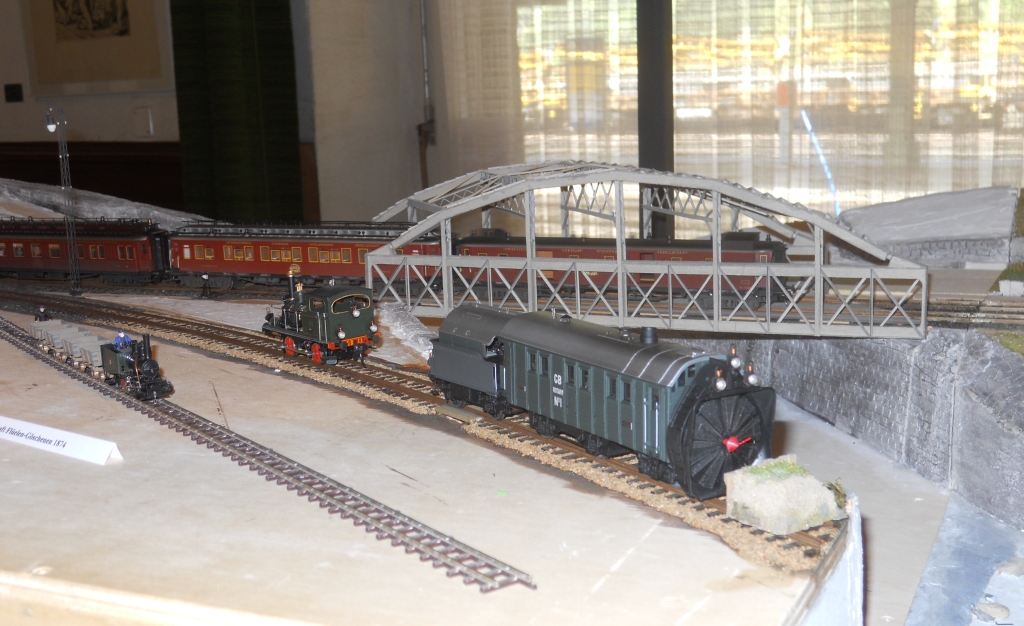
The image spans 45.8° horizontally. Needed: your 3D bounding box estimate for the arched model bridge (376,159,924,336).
[{"bbox_3d":[0.055,-0.054,0.870,0.468,0.108,0.096,3,11,23],"label":"arched model bridge"}]

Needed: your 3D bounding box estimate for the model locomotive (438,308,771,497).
[{"bbox_3d":[0.024,0.025,0.483,0.035,0.051,0.188,-9,13,-33],"label":"model locomotive"}]

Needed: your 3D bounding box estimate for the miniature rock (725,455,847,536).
[{"bbox_3d":[0.090,0.059,0.393,0.036,0.015,0.024,-9,13,-32],"label":"miniature rock"}]

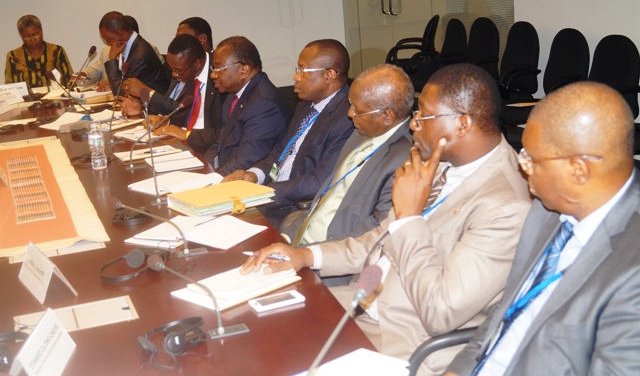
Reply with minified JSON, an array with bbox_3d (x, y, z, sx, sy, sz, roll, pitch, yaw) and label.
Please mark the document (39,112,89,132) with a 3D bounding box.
[{"bbox_3d":[-1.434,-0.375,4.468,0.230,0.040,0.300,6,18,34],"label":"document"}]

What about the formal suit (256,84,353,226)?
[{"bbox_3d":[0.022,-0.096,3.047,0.450,0.620,0.520,-9,17,-15],"label":"formal suit"}]

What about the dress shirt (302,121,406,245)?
[{"bbox_3d":[0.136,0.062,2.461,0.420,0.560,0.450,-9,17,-14],"label":"dress shirt"}]

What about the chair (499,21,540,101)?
[{"bbox_3d":[1.367,-0.787,6.279,0.620,1.020,0.620,-10,16,-21],"label":"chair"}]

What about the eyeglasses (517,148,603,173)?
[{"bbox_3d":[0.434,-0.061,1.458,0.145,0.045,0.140,-2,17,10],"label":"eyeglasses"}]

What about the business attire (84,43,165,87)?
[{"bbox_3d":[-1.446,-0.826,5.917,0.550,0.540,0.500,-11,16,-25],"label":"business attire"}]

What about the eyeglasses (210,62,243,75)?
[{"bbox_3d":[-0.405,-0.521,3.500,0.140,0.045,0.140,-19,19,-16],"label":"eyeglasses"}]

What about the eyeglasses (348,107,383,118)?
[{"bbox_3d":[0.143,-0.241,2.447,0.140,0.042,0.140,-16,17,-2],"label":"eyeglasses"}]

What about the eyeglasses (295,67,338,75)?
[{"bbox_3d":[-0.016,-0.446,2.987,0.145,0.042,0.140,-7,17,-7],"label":"eyeglasses"}]

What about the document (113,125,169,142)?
[{"bbox_3d":[-0.895,-0.273,4.037,0.280,0.015,0.210,9,21,38],"label":"document"}]

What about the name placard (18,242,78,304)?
[{"bbox_3d":[-0.687,0.205,1.995,0.084,0.087,0.238,-13,17,-31],"label":"name placard"}]

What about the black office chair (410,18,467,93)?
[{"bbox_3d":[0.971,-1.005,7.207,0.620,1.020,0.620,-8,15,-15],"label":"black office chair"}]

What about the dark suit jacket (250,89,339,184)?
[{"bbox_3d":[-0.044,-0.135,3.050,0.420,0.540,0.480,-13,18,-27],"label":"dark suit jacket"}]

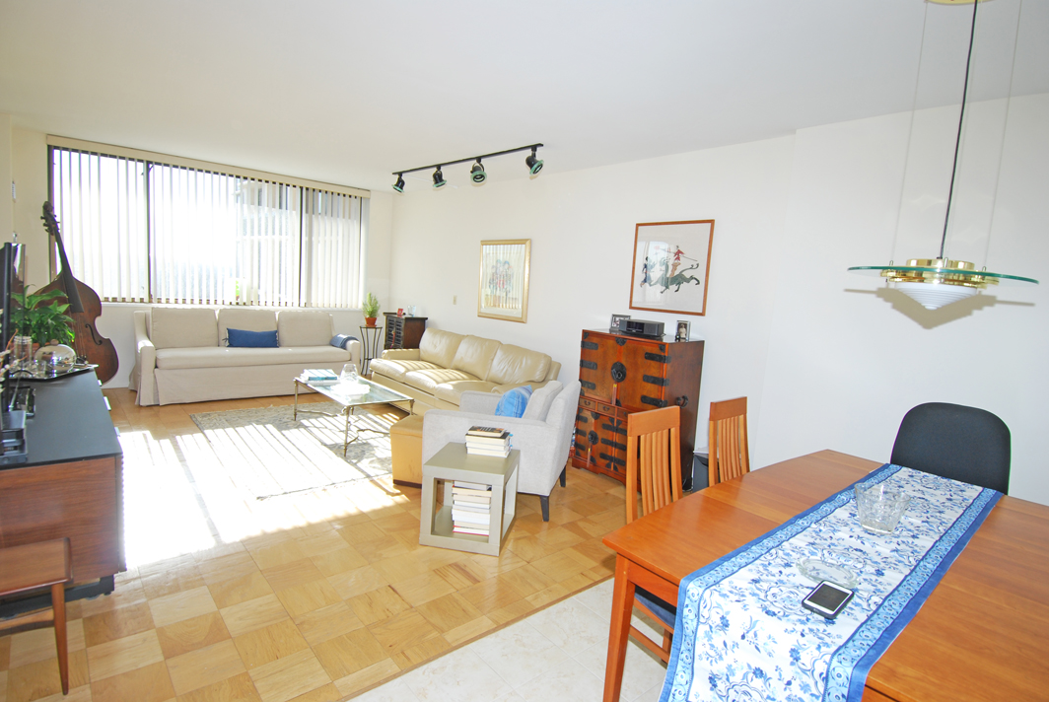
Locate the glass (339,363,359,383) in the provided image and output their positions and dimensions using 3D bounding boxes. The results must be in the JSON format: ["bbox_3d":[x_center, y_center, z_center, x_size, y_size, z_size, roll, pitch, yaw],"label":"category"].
[{"bbox_3d":[-1.655,0.194,4.973,0.162,0.157,0.162,-2,9,-42],"label":"glass"}]

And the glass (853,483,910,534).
[{"bbox_3d":[1.178,0.529,1.742,0.160,0.126,0.160,-2,10,-42],"label":"glass"}]

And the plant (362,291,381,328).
[{"bbox_3d":[-2.225,-0.576,7.572,0.260,0.500,0.260,-2,10,-42],"label":"plant"}]

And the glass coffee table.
[{"bbox_3d":[-1.527,0.520,4.620,0.596,0.401,1.199,-2,9,-42],"label":"glass coffee table"}]

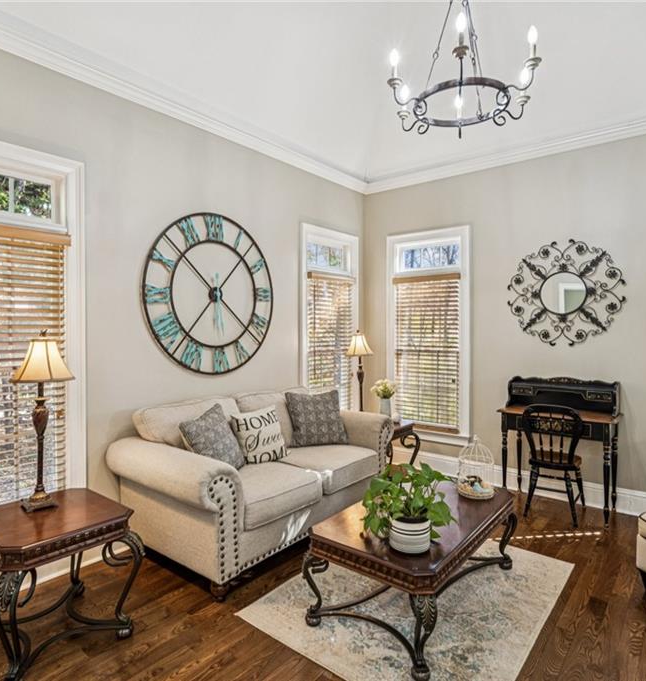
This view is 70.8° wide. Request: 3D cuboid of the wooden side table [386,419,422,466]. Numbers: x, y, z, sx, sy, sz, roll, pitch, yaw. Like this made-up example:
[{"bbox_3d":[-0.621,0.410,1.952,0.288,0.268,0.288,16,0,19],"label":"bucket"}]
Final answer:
[{"bbox_3d":[0.477,1.052,4.220,0.602,0.554,0.602,1,1,40],"label":"wooden side table"}]

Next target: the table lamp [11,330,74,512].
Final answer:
[{"bbox_3d":[-1.386,0.379,2.237,0.252,0.861,0.252,1,1,40],"label":"table lamp"}]

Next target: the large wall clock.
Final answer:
[{"bbox_3d":[-0.783,-0.339,3.367,0.042,1.176,1.169,1,1,40],"label":"large wall clock"}]

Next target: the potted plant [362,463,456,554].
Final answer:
[{"bbox_3d":[0.417,0.756,2.109,0.378,0.371,0.385,1,1,40],"label":"potted plant"}]

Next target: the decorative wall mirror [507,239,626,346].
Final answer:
[{"bbox_3d":[1.981,-0.391,3.757,0.889,0.882,0.042,1,1,40],"label":"decorative wall mirror"}]

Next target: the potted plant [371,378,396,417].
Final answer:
[{"bbox_3d":[0.573,0.566,4.259,0.217,0.420,0.217,0,1,0],"label":"potted plant"}]

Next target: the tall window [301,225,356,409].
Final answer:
[{"bbox_3d":[0.084,-0.056,4.587,0.100,2.085,0.883,2,2,39],"label":"tall window"}]

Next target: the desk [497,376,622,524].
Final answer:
[{"bbox_3d":[1.871,0.830,3.640,0.819,1.025,0.420,1,1,40],"label":"desk"}]

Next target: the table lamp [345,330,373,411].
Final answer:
[{"bbox_3d":[0.359,0.347,4.327,0.252,0.861,0.252,0,1,0],"label":"table lamp"}]

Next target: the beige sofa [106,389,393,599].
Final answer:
[{"bbox_3d":[-0.358,0.875,3.264,0.882,0.938,1.890,1,1,40],"label":"beige sofa"}]

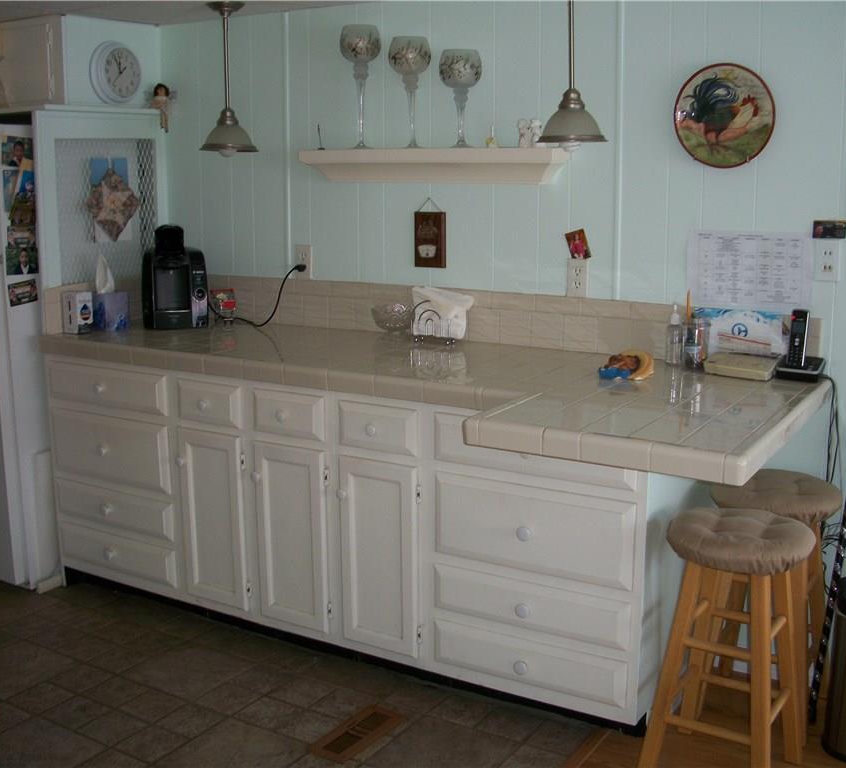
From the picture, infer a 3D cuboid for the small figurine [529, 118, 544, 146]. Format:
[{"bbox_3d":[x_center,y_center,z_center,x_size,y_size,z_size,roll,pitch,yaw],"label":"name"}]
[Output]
[{"bbox_3d":[0.334,-0.726,2.993,0.047,0.086,0.045,0,11,0],"label":"small figurine"}]

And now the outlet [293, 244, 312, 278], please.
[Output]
[{"bbox_3d":[-0.414,-0.423,3.592,0.071,0.117,0.012,7,13,30],"label":"outlet"}]

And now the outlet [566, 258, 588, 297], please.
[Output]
[{"bbox_3d":[0.460,-0.316,3.073,0.071,0.115,0.012,7,13,30],"label":"outlet"}]

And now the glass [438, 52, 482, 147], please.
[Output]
[{"bbox_3d":[0.110,-0.853,3.107,0.127,0.300,0.127,0,11,0],"label":"glass"}]

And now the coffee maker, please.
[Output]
[{"bbox_3d":[-0.925,-0.403,3.823,0.198,0.359,0.280,-5,12,-21],"label":"coffee maker"}]

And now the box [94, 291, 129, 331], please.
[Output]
[{"bbox_3d":[-1.137,-0.267,3.713,0.112,0.136,0.112,7,13,31],"label":"box"}]

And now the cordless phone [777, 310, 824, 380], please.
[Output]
[{"bbox_3d":[1.025,-0.110,2.778,0.115,0.181,0.130,8,14,34],"label":"cordless phone"}]

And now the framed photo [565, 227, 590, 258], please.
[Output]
[{"bbox_3d":[0.478,-0.428,3.184,0.064,0.086,0.006,-12,4,33],"label":"framed photo"}]

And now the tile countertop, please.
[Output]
[{"bbox_3d":[-0.174,-0.033,3.030,2.484,0.064,1.008,7,13,31],"label":"tile countertop"}]

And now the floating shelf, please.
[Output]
[{"bbox_3d":[0.010,-0.703,3.349,0.943,0.110,0.125,7,13,31],"label":"floating shelf"}]

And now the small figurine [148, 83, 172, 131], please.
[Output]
[{"bbox_3d":[-0.956,-1.010,3.782,0.090,0.185,0.085,-10,15,-42],"label":"small figurine"}]

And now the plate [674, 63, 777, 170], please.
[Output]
[{"bbox_3d":[0.806,-0.717,2.763,0.280,0.280,0.030,7,13,30],"label":"plate"}]

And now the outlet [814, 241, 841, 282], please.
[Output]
[{"bbox_3d":[1.057,-0.320,2.700,0.069,0.112,0.012,7,13,30],"label":"outlet"}]

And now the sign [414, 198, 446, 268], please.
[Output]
[{"bbox_3d":[0.025,-0.502,3.444,0.107,0.226,0.018,7,13,31],"label":"sign"}]

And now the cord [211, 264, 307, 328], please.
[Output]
[{"bbox_3d":[-0.582,-0.308,3.613,0.330,0.220,0.160,7,13,30],"label":"cord"}]

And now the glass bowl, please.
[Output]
[{"bbox_3d":[-0.090,-0.204,3.474,0.158,0.100,0.158,0,11,0],"label":"glass bowl"}]

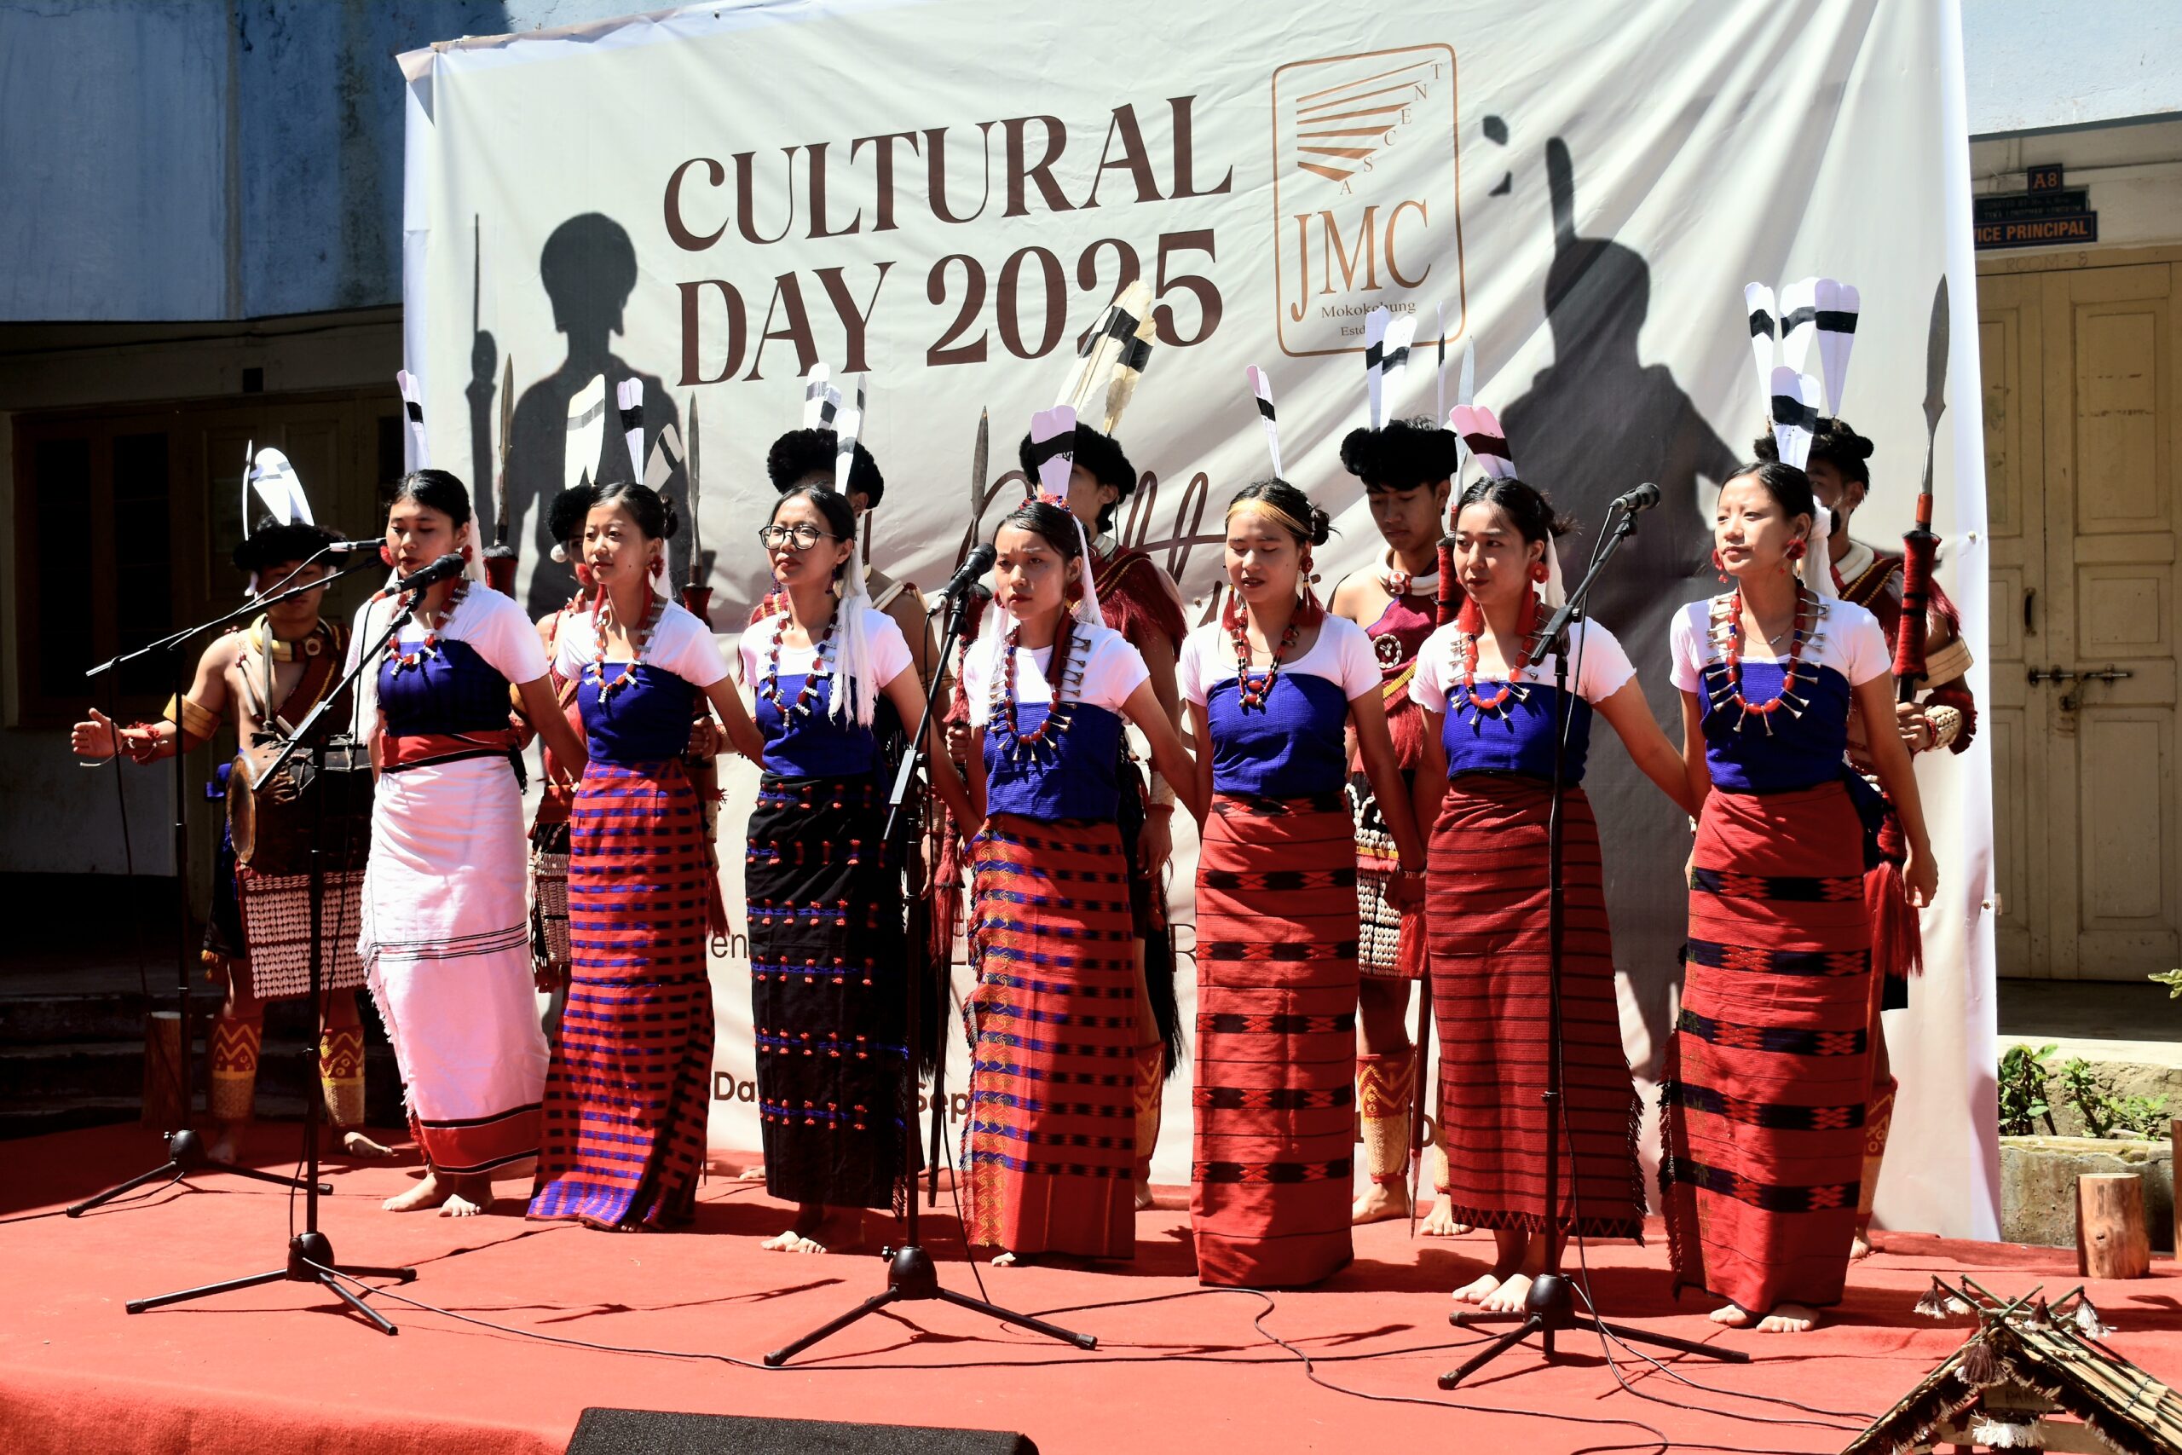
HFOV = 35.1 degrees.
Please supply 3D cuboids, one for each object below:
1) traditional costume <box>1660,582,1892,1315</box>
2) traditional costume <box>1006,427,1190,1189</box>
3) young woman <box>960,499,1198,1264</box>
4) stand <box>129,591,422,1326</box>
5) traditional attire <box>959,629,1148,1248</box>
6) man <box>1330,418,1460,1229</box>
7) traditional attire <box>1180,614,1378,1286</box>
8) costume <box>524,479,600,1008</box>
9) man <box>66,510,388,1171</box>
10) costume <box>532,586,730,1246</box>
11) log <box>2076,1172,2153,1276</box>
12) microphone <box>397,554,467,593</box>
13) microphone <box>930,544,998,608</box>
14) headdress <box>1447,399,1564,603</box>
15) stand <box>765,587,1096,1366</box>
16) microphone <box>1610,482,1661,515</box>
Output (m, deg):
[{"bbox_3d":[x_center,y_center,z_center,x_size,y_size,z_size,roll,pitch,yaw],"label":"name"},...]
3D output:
[{"bbox_3d":[1.265,0.407,6.370,0.420,1.340,0.320,0,1,25],"label":"traditional costume"},{"bbox_3d":[0.017,0.179,7.650,0.470,1.690,0.380,0,1,25],"label":"traditional costume"},{"bbox_3d":[-0.033,0.298,6.980,0.430,1.525,0.300,0,1,22],"label":"young woman"},{"bbox_3d":[-1.475,0.397,6.450,0.560,1.340,0.550,1,2,38],"label":"stand"},{"bbox_3d":[-0.071,0.384,6.980,0.350,1.330,0.280,0,1,22],"label":"traditional attire"},{"bbox_3d":[0.674,0.201,7.400,0.470,1.710,0.350,0,1,23],"label":"man"},{"bbox_3d":[0.366,0.419,6.720,0.350,1.280,0.280,0,1,20],"label":"traditional attire"},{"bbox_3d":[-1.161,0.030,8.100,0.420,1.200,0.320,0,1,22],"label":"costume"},{"bbox_3d":[-1.966,0.323,7.850,0.730,1.420,0.580,0,1,-6],"label":"man"},{"bbox_3d":[-0.987,0.380,7.370,0.360,1.310,0.290,0,1,24],"label":"costume"},{"bbox_3d":[2.030,0.985,6.850,0.147,0.200,0.147,0,1,0],"label":"log"},{"bbox_3d":[-1.249,-0.292,6.550,0.165,0.050,0.050,-28,13,-25],"label":"microphone"},{"bbox_3d":[-0.239,-0.290,6.580,0.055,0.055,0.175,0,28,29],"label":"microphone"},{"bbox_3d":[0.780,-0.416,6.520,0.200,0.380,0.200,0,1,33],"label":"headdress"},{"bbox_3d":[-0.285,0.412,6.120,0.550,1.330,0.600,0,1,24],"label":"stand"},{"bbox_3d":[1.006,-0.423,6.380,0.055,0.055,0.175,0,11,23],"label":"microphone"}]

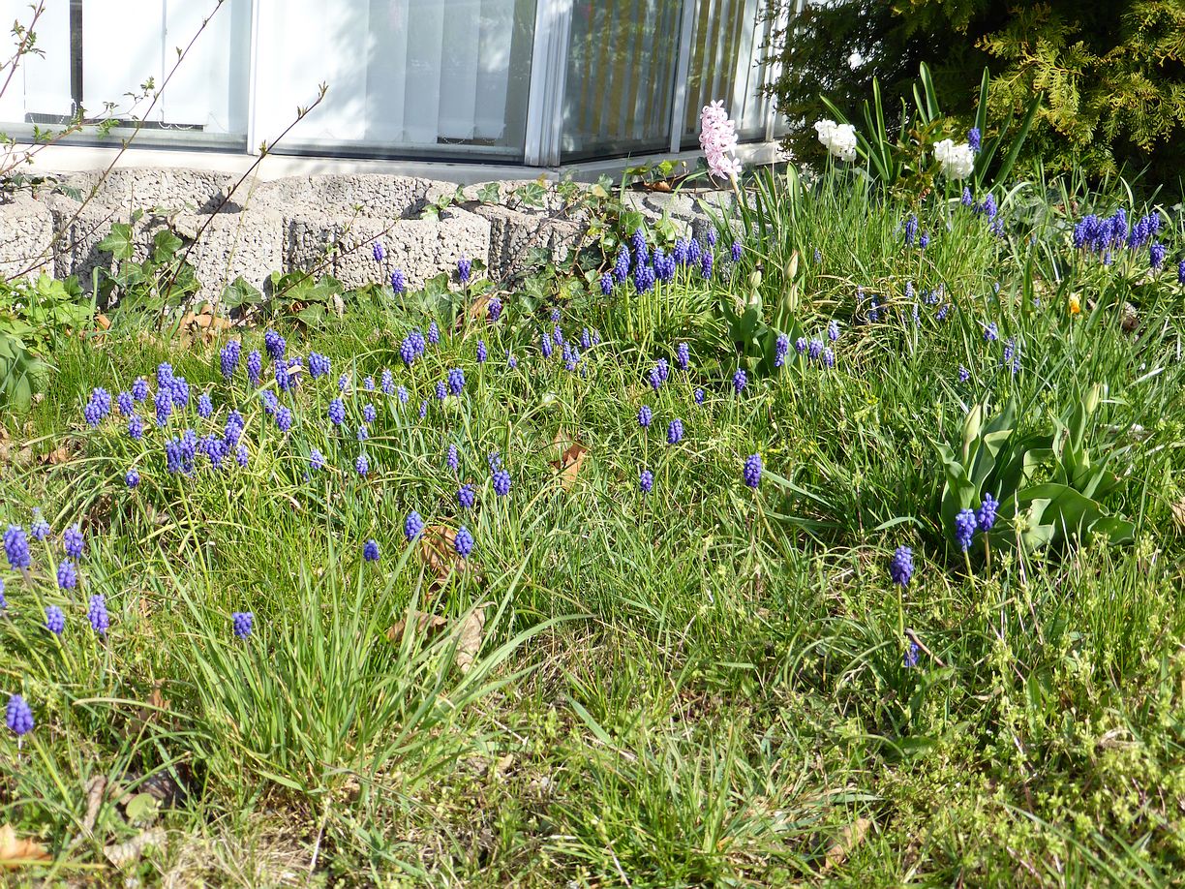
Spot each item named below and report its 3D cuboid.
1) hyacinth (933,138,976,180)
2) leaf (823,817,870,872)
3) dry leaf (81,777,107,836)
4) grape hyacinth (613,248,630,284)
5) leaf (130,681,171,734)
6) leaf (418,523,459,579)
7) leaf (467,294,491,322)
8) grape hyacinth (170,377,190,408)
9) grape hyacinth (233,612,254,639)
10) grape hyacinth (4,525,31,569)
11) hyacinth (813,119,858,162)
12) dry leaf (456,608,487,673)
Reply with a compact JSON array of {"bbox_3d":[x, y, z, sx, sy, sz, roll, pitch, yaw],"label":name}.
[{"bbox_3d":[0.725,-0.570,3.150,0.082,0.080,0.072,6,17,0],"label":"hyacinth"},{"bbox_3d":[0.192,0.302,1.190,0.036,0.026,0.040,6,17,0],"label":"leaf"},{"bbox_3d":[-0.361,0.262,1.140,0.020,0.030,0.030,6,17,0],"label":"dry leaf"},{"bbox_3d":[0.047,-0.295,2.600,0.023,0.053,0.023,6,17,0],"label":"grape hyacinth"},{"bbox_3d":[-0.356,0.212,1.270,0.034,0.034,0.030,6,17,0],"label":"leaf"},{"bbox_3d":[-0.162,0.113,1.660,0.046,0.048,0.040,6,17,0],"label":"leaf"},{"bbox_3d":[-0.190,-0.229,2.650,0.045,0.040,0.032,6,17,0],"label":"leaf"},{"bbox_3d":[-0.487,-0.062,1.860,0.019,0.036,0.019,-9,16,0],"label":"grape hyacinth"},{"bbox_3d":[-0.284,0.147,1.280,0.017,0.023,0.017,0,18,0],"label":"grape hyacinth"},{"bbox_3d":[-0.496,0.089,1.360,0.022,0.037,0.022,-7,16,0],"label":"grape hyacinth"},{"bbox_3d":[0.495,-0.619,3.200,0.086,0.082,0.072,6,17,0],"label":"hyacinth"},{"bbox_3d":[-0.111,0.179,1.440,0.031,0.048,0.040,6,17,0],"label":"dry leaf"}]

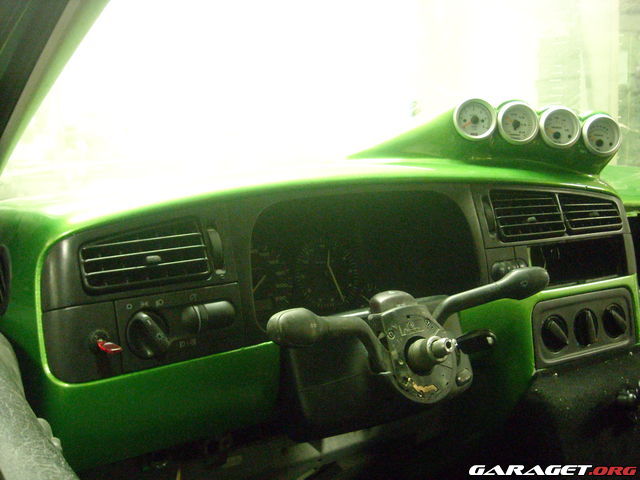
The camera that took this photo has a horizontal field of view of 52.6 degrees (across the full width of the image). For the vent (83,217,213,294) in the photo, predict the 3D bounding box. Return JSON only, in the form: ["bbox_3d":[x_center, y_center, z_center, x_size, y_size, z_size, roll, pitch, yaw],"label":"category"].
[{"bbox_3d":[-0.177,0.014,0.655,0.124,0.063,0.035,-7,0,-27],"label":"vent"}]

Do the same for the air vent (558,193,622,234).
[{"bbox_3d":[0.370,-0.037,0.908,0.111,0.059,0.035,-6,0,-23],"label":"air vent"}]

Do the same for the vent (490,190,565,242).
[{"bbox_3d":[0.271,-0.034,0.863,0.115,0.069,0.035,-6,0,-23],"label":"vent"}]

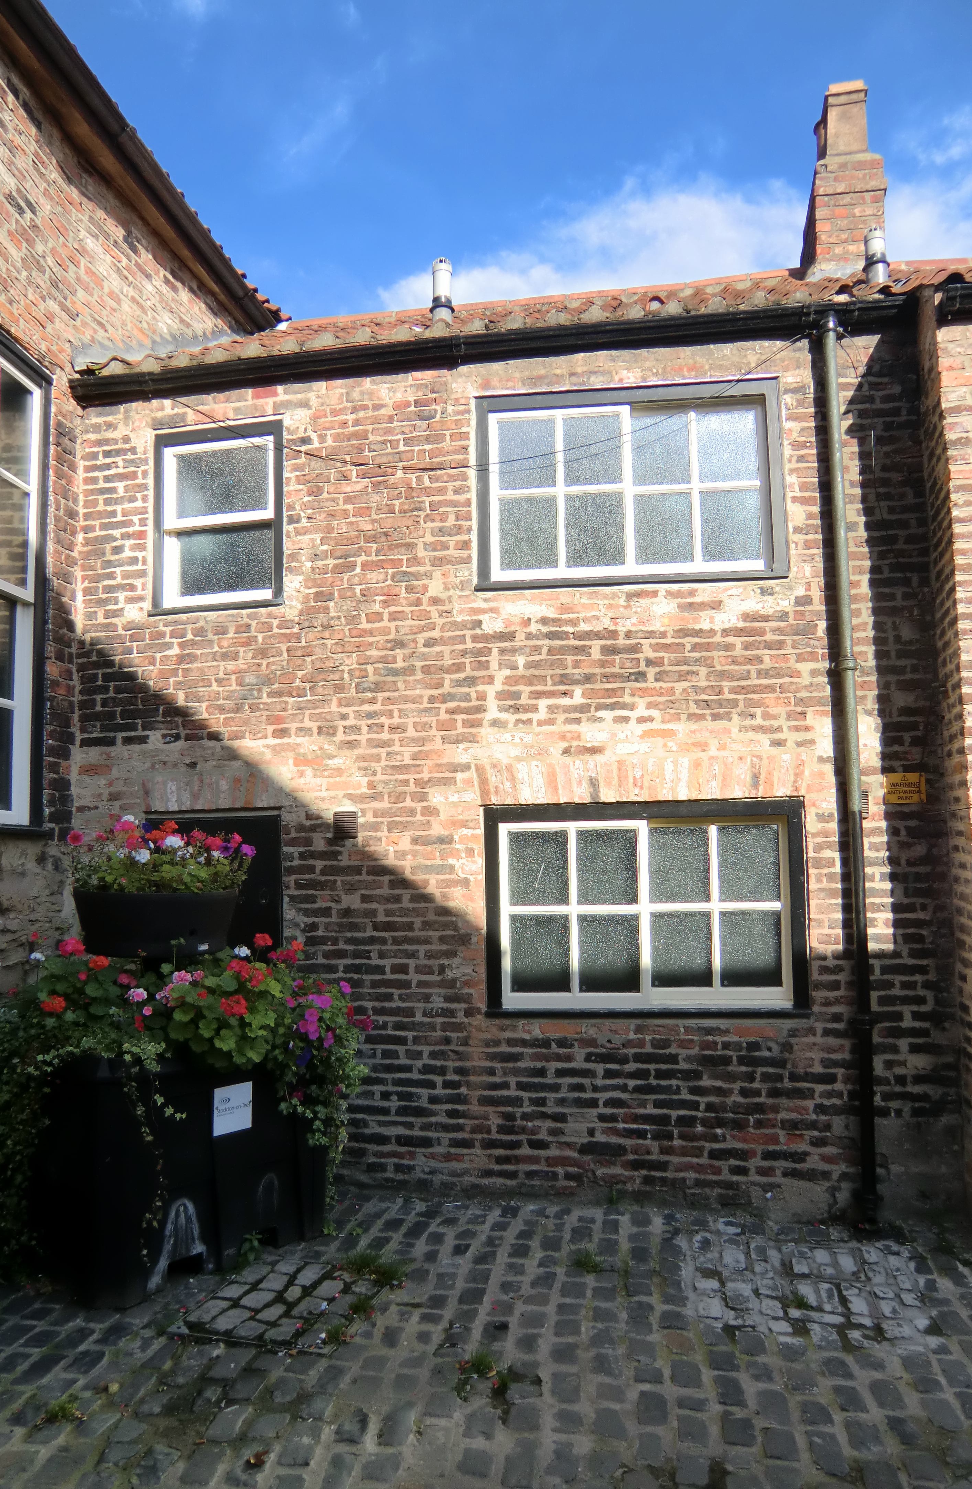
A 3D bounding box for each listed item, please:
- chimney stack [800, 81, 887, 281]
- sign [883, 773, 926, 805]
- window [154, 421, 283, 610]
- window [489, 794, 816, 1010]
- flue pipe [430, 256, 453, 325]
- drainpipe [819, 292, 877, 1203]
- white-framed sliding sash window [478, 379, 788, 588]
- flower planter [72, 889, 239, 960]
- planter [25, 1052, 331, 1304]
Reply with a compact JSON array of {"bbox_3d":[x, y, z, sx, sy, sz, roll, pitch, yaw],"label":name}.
[{"bbox_3d":[2.430,-3.702,7.112,0.447,1.387,0.580,-2,-5,6],"label":"chimney stack"},{"bbox_3d":[2.081,0.221,5.122,0.196,0.153,0.008,-2,-6,11],"label":"sign"},{"bbox_3d":[-1.560,-1.323,6.002,0.807,1.082,0.090,-2,-6,11],"label":"window"},{"bbox_3d":[0.787,0.812,5.157,1.569,1.038,0.110,-2,-5,6],"label":"window"},{"bbox_3d":[-0.276,-2.816,6.450,0.140,0.426,0.140,-1,-6,0],"label":"flue pipe"},{"bbox_3d":[1.751,0.032,4.979,0.095,4.418,0.110,-1,-5,6],"label":"drainpipe"},{"bbox_3d":[0.738,-1.323,5.355,1.564,1.034,0.110,-2,-5,6],"label":"white-framed sliding sash window"},{"bbox_3d":[-1.478,0.796,4.620,0.740,0.285,0.740,-2,-5,6],"label":"flower planter"},{"bbox_3d":[-1.478,1.808,4.764,1.020,0.930,1.080,-6,-8,43],"label":"planter"}]

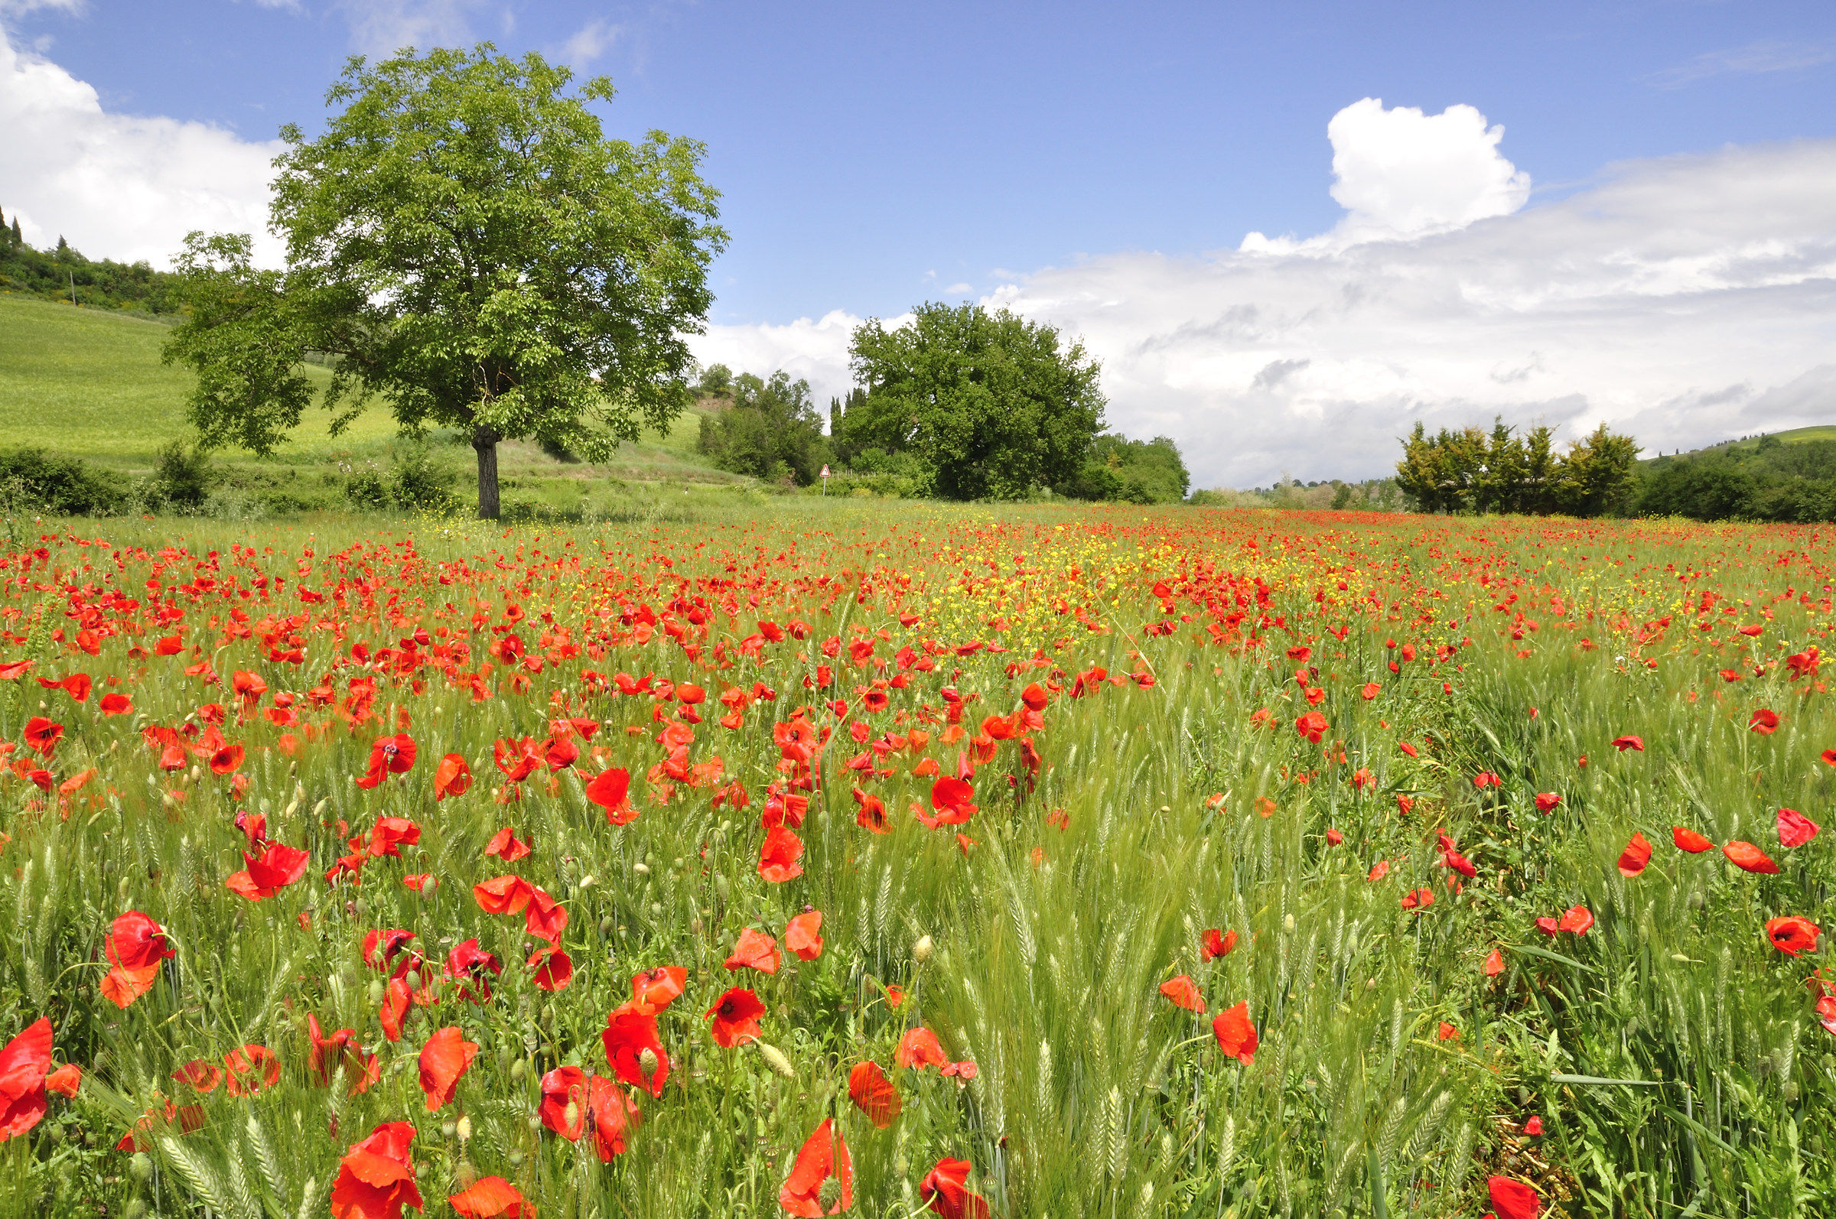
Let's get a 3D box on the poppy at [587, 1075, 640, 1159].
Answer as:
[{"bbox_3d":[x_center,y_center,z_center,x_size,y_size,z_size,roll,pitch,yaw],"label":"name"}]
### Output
[{"bbox_3d":[-0.269,0.447,1.120,0.047,0.075,0.060,-2,5,-18],"label":"poppy"}]

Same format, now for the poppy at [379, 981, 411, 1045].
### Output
[{"bbox_3d":[-0.595,0.457,1.450,0.034,0.071,0.062,-2,5,-24],"label":"poppy"}]

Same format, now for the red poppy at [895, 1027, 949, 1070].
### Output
[{"bbox_3d":[0.006,0.467,1.350,0.055,0.050,0.052,0,5,0],"label":"red poppy"}]

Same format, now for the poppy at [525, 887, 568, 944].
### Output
[{"bbox_3d":[-0.476,0.392,1.630,0.050,0.071,0.058,-4,6,-37],"label":"poppy"}]

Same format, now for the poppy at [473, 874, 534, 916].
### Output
[{"bbox_3d":[-0.573,0.395,1.760,0.083,0.056,0.065,0,5,5],"label":"poppy"}]

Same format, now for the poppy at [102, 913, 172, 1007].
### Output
[{"bbox_3d":[-0.786,0.352,1.280,0.065,0.097,0.073,5,7,45],"label":"poppy"}]

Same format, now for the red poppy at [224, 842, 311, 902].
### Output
[{"bbox_3d":[-0.740,0.298,1.450,0.093,0.067,0.075,-1,5,-11],"label":"red poppy"}]

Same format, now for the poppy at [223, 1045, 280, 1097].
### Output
[{"bbox_3d":[-0.680,0.471,1.300,0.059,0.051,0.050,0,5,0],"label":"poppy"}]

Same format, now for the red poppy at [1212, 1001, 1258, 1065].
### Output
[{"bbox_3d":[0.348,0.466,1.400,0.048,0.067,0.062,2,5,17],"label":"red poppy"}]

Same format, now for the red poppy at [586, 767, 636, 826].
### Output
[{"bbox_3d":[-0.465,0.283,1.930,0.076,0.086,0.060,-2,5,-24],"label":"red poppy"}]

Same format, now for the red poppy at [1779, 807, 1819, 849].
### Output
[{"bbox_3d":[1.537,0.381,2.220,0.068,0.068,0.060,3,6,30],"label":"red poppy"}]

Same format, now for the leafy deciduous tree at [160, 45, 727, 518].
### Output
[{"bbox_3d":[-9.650,-6.604,26.000,11.136,9.899,10.000,0,5,0],"label":"leafy deciduous tree"}]

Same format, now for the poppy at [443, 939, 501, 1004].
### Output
[{"bbox_3d":[-0.531,0.431,1.520,0.068,0.075,0.050,-1,5,-11],"label":"poppy"}]

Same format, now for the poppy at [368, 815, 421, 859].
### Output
[{"bbox_3d":[-0.781,0.339,1.900,0.079,0.062,0.060,-3,6,-30],"label":"poppy"}]

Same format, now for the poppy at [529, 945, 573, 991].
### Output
[{"bbox_3d":[-0.452,0.443,1.570,0.055,0.055,0.048,-1,5,-17],"label":"poppy"}]

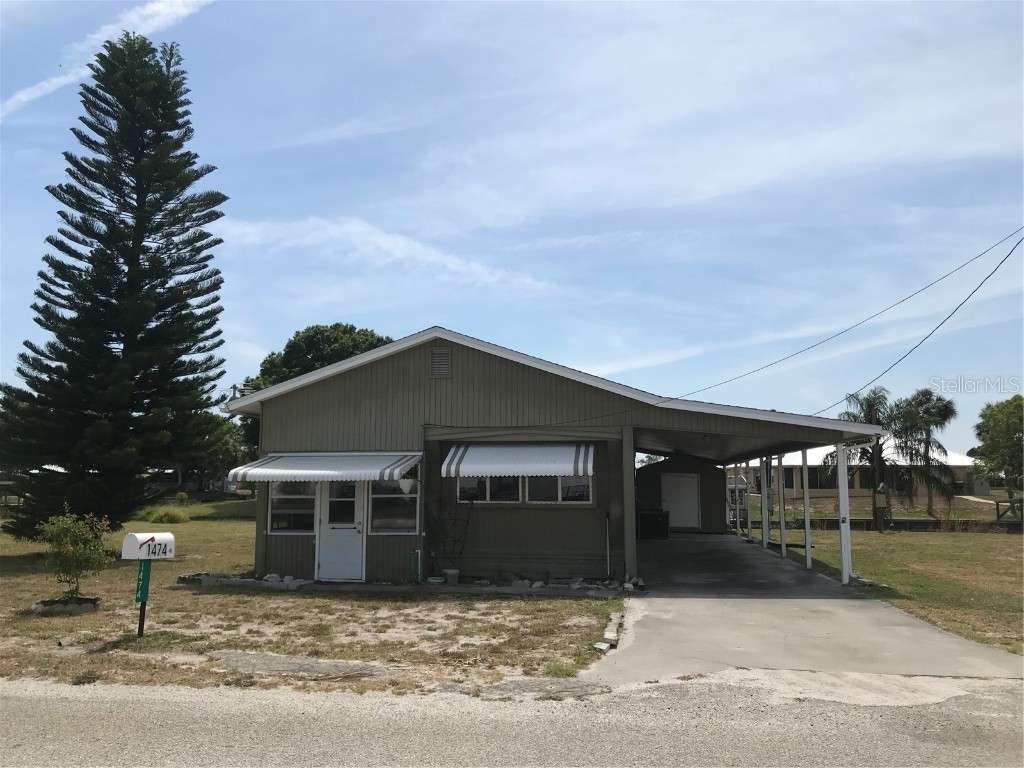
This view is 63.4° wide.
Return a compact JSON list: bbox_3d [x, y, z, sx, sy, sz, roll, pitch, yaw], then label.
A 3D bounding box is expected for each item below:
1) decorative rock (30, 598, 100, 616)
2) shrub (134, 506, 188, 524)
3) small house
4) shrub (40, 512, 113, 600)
[{"bbox_3d":[-6.132,3.056,11.350,0.900,0.160,0.780,0,-7,0],"label":"decorative rock"},{"bbox_3d":[-16.165,6.042,38.200,2.200,0.780,1.900,0,-7,0],"label":"shrub"},{"bbox_3d":[1.408,2.036,21.832,11.650,4.570,15.200,-1,-7,8],"label":"small house"},{"bbox_3d":[-6.034,2.371,11.450,0.950,1.200,0.920,0,-7,0],"label":"shrub"}]

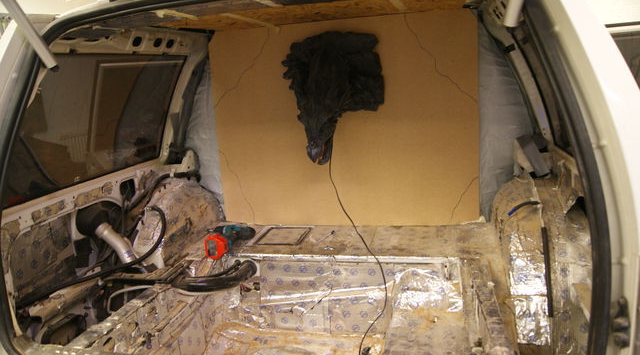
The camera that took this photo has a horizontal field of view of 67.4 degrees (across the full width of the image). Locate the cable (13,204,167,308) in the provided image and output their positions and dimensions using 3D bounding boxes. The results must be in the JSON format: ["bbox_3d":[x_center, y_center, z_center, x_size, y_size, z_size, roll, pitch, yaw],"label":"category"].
[{"bbox_3d":[-0.619,0.219,1.364,0.165,0.175,0.515,0,13,13],"label":"cable"}]

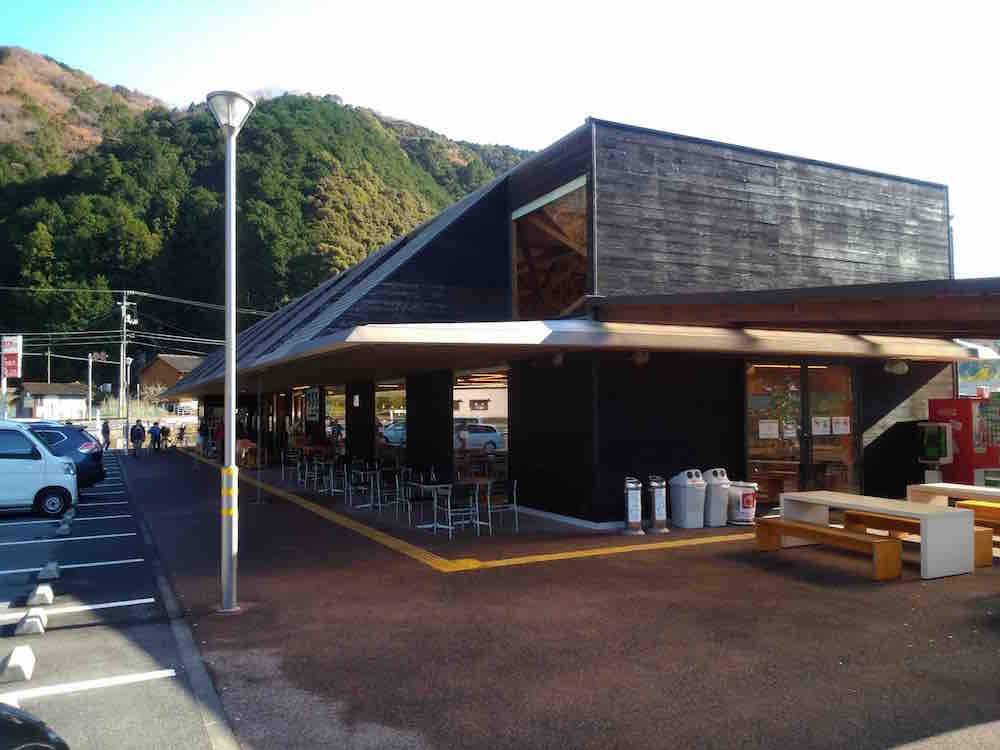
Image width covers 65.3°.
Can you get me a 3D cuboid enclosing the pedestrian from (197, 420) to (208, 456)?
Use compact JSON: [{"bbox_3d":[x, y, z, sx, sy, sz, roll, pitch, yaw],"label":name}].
[{"bbox_3d":[-12.884,2.704,33.838,0.500,1.640,0.340,0,-2,-21],"label":"pedestrian"}]

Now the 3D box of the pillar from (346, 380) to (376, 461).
[{"bbox_3d":[-4.472,1.637,25.339,0.260,2.860,2.850,0,-3,-27],"label":"pillar"}]

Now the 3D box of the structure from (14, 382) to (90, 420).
[{"bbox_3d":[-44.275,2.616,77.000,6.702,3.653,5.000,1,-3,-27],"label":"structure"}]

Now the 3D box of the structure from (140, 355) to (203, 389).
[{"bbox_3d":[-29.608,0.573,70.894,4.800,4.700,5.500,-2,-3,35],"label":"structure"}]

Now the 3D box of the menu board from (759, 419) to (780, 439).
[{"bbox_3d":[5.058,1.004,14.639,0.510,0.356,0.030,1,-3,-27],"label":"menu board"}]

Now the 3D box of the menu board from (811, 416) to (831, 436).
[{"bbox_3d":[6.504,1.042,15.779,0.510,0.350,0.030,0,-3,-27],"label":"menu board"}]

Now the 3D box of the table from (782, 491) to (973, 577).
[{"bbox_3d":[4.678,1.964,9.865,0.794,0.721,2.235,0,-2,-23],"label":"table"}]

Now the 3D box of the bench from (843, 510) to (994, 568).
[{"bbox_3d":[5.465,2.148,10.312,0.427,0.440,1.905,0,-3,-21],"label":"bench"}]

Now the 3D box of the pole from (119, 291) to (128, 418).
[{"bbox_3d":[-29.887,-1.629,62.000,0.400,10.163,0.400,1,-3,-27],"label":"pole"}]

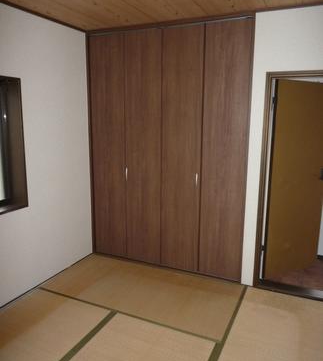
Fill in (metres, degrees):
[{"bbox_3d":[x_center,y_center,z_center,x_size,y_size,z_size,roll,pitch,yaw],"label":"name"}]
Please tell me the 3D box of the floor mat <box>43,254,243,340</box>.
[{"bbox_3d":[-0.182,1.020,2.955,1.750,0.030,0.855,5,12,24],"label":"floor mat"}]

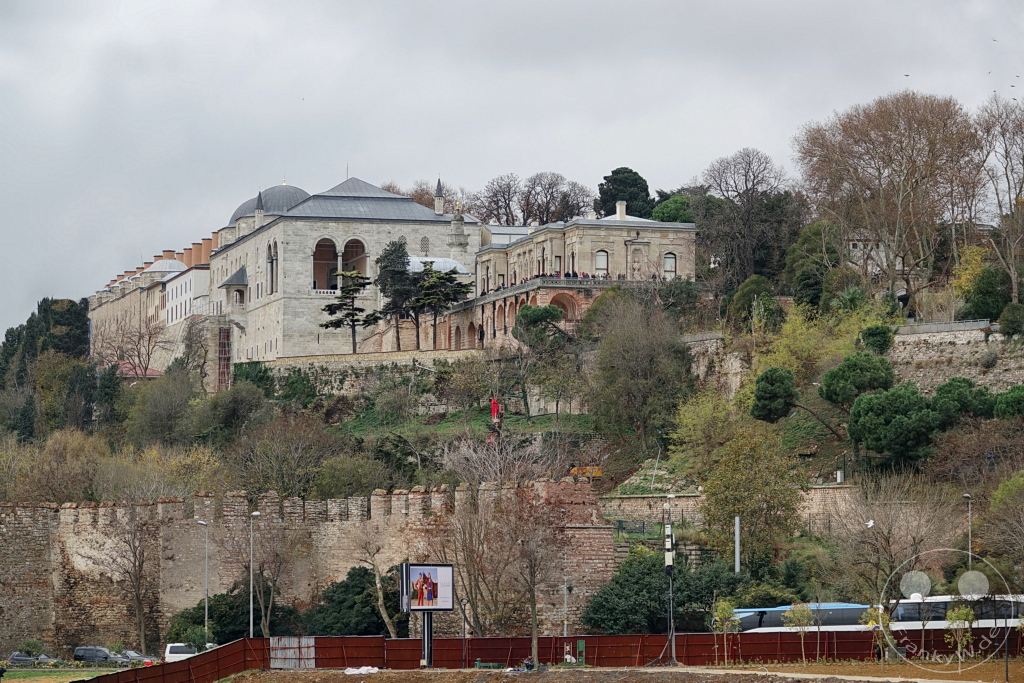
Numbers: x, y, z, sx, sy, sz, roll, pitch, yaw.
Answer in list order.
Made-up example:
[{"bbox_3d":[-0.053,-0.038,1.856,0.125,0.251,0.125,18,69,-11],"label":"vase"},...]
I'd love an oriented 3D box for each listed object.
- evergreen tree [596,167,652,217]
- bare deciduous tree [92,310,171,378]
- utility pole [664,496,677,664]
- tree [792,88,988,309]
[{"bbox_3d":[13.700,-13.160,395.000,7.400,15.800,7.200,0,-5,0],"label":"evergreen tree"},{"bbox_3d":[-50.020,1.180,430.000,10.000,10.300,9.200,0,-5,0],"label":"bare deciduous tree"},{"bbox_3d":[10.170,15.340,210.000,0.750,10.800,0.700,0,-4,0],"label":"utility pole"},{"bbox_3d":[40.160,-15.320,348.000,20.000,22.600,18.500,0,-5,0],"label":"tree"}]

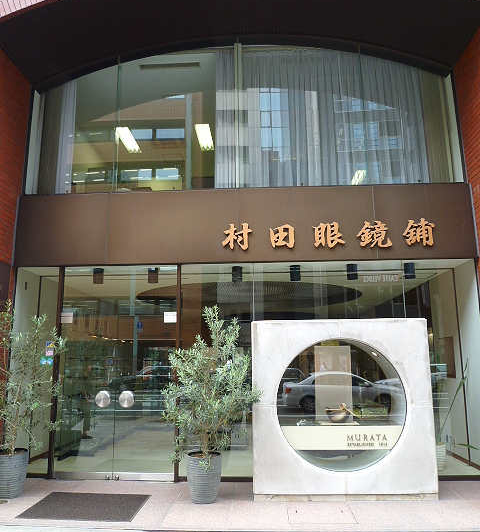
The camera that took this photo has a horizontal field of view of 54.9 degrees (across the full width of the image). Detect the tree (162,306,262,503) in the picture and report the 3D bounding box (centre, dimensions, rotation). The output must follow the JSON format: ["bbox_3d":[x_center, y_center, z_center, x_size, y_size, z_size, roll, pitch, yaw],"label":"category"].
[{"bbox_3d":[-0.301,1.494,5.175,1.105,2.069,1.050,-1,-10,3],"label":"tree"}]

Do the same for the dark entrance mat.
[{"bbox_3d":[-1.568,2.476,4.780,1.150,0.015,0.790,-1,-10,4],"label":"dark entrance mat"}]

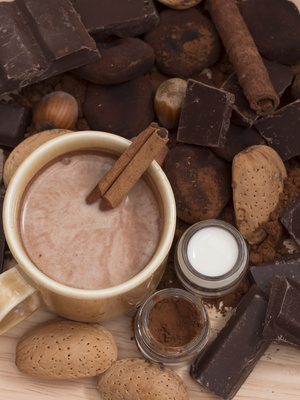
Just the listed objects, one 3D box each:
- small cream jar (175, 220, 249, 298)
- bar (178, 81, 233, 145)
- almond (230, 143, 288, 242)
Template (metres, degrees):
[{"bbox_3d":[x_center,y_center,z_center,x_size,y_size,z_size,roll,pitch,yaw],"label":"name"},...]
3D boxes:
[{"bbox_3d":[0.026,0.025,0.489,0.030,0.024,0.030,0,75,0],"label":"small cream jar"},{"bbox_3d":[0.023,-0.037,0.493,0.018,0.007,0.025,10,94,11],"label":"bar"},{"bbox_3d":[0.046,-0.002,0.494,0.022,0.018,0.042,3,75,1],"label":"almond"}]

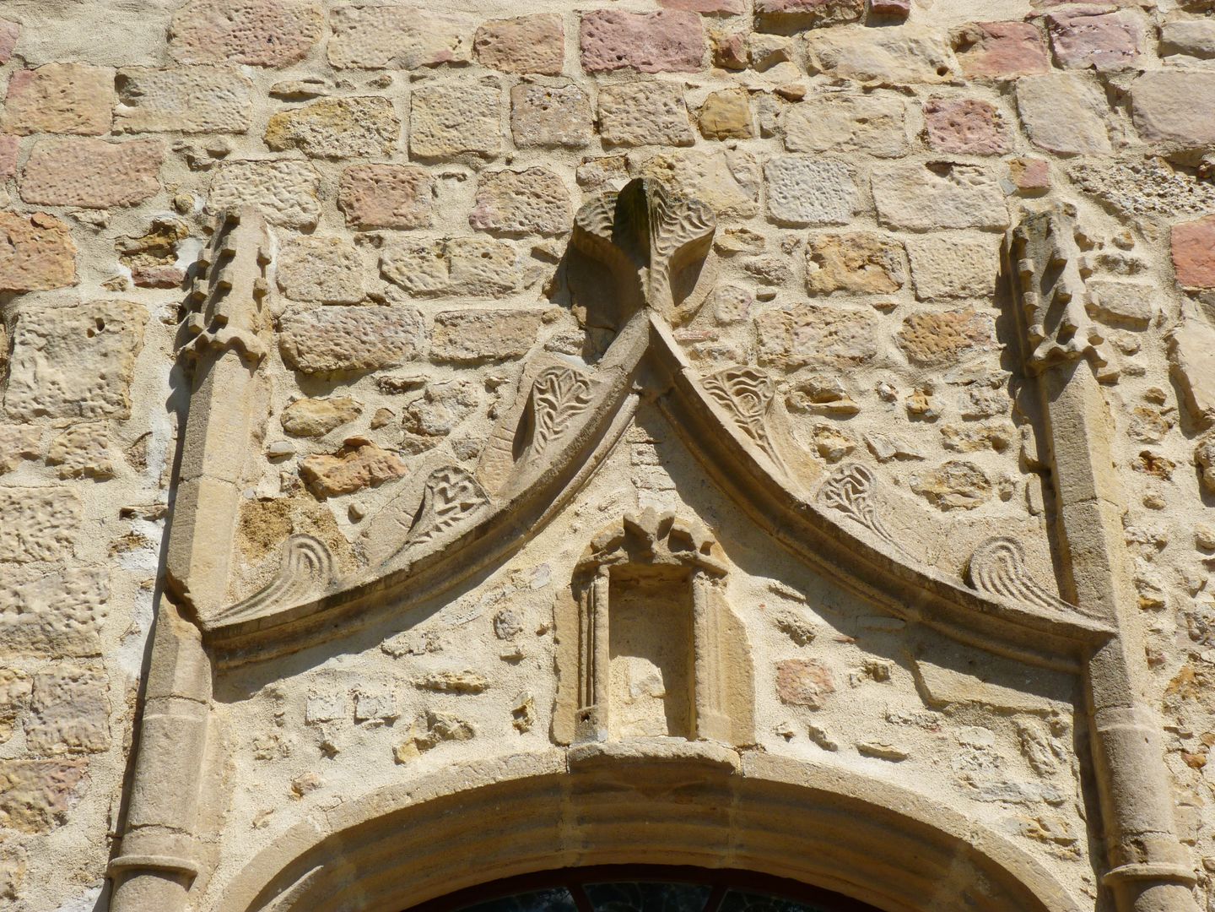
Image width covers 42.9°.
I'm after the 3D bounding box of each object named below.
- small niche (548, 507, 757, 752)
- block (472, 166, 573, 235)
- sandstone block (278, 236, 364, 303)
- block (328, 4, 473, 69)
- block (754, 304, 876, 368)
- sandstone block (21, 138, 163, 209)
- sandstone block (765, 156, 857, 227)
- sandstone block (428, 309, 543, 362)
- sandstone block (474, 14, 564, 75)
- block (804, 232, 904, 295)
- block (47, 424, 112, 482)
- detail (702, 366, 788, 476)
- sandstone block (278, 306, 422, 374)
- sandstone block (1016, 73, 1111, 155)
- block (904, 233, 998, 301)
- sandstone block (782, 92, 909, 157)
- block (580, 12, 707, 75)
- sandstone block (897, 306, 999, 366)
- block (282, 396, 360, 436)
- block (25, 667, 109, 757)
[{"bbox_3d":[0.125,0.505,4.321,0.534,0.699,0.300,0,-28,0],"label":"small niche"},{"bbox_3d":[-0.278,-0.763,5.044,0.320,0.272,0.220,0,-28,0],"label":"block"},{"bbox_3d":[-0.893,-0.535,4.911,0.266,0.255,0.200,0,-28,0],"label":"sandstone block"},{"bbox_3d":[-0.706,-1.377,5.383,0.491,0.292,0.240,0,-28,0],"label":"block"},{"bbox_3d":[0.634,-0.320,4.766,0.372,0.233,0.180,0,-27,0],"label":"block"},{"bbox_3d":[-1.668,-0.858,5.106,0.444,0.289,0.240,0,-28,0],"label":"sandstone block"},{"bbox_3d":[0.652,-0.806,5.014,0.294,0.282,0.170,0,-27,0],"label":"sandstone block"},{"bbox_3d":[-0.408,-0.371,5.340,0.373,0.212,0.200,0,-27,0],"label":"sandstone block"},{"bbox_3d":[-0.298,-1.350,5.297,0.298,0.260,0.170,0,-27,0],"label":"sandstone block"},{"bbox_3d":[0.772,-0.551,4.931,0.307,0.238,0.220,0,-28,0],"label":"block"},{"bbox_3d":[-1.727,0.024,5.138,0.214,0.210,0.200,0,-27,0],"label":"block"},{"bbox_3d":[0.393,-0.077,4.465,0.247,0.359,0.110,0,-27,0],"label":"detail"},{"bbox_3d":[-0.780,-0.312,4.762,0.435,0.243,0.180,0,-27,0],"label":"sandstone block"},{"bbox_3d":[1.510,-1.081,5.214,0.300,0.348,0.220,0,-28,0],"label":"sandstone block"},{"bbox_3d":[1.072,-0.548,4.879,0.292,0.242,0.170,0,-27,0],"label":"block"},{"bbox_3d":[0.779,-1.043,5.143,0.411,0.280,0.180,0,-27,0],"label":"sandstone block"},{"bbox_3d":[0.116,-1.361,5.308,0.421,0.282,0.180,0,-27,0],"label":"block"},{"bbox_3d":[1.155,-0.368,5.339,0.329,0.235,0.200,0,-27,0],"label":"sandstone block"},{"bbox_3d":[-0.843,-0.085,4.616,0.238,0.138,0.130,0,-27,0],"label":"block"},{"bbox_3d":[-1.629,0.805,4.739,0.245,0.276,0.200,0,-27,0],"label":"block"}]

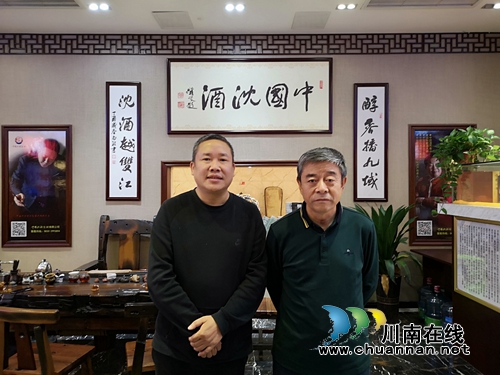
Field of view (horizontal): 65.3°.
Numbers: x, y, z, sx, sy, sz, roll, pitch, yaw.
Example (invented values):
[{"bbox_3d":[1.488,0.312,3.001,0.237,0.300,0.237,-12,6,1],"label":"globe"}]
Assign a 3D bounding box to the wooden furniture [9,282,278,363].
[{"bbox_3d":[-0.850,1.155,3.220,2.050,0.750,0.850,0,0,0],"label":"wooden furniture"}]

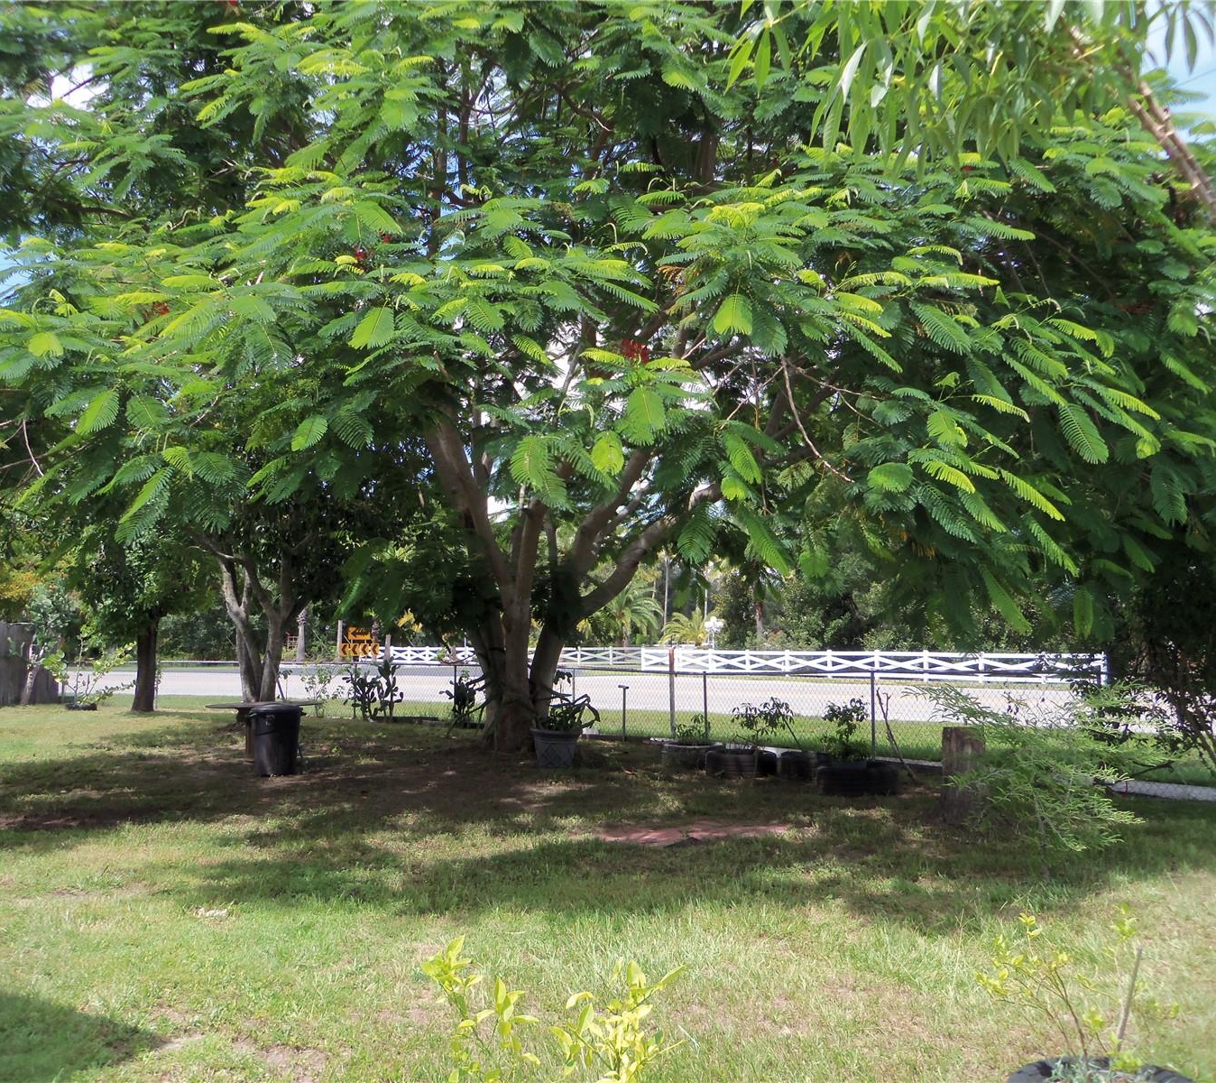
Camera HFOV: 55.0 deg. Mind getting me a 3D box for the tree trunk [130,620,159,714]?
[{"bbox_3d":[-10.440,2.807,26.300,0.580,2.120,0.520,2,-6,-22],"label":"tree trunk"}]

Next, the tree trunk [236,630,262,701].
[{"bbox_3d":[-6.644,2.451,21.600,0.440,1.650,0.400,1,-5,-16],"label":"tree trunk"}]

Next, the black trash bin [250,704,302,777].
[{"bbox_3d":[-3.897,2.322,13.700,0.610,0.810,0.590,0,-5,5],"label":"black trash bin"}]

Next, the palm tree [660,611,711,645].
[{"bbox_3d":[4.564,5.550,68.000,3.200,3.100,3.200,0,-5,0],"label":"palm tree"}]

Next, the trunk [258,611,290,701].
[{"bbox_3d":[-6.185,2.305,21.600,0.500,2.040,0.420,1,-5,-16],"label":"trunk"}]

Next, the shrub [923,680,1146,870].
[{"bbox_3d":[2.829,1.586,7.800,1.400,1.250,1.250,0,-5,0],"label":"shrub"}]

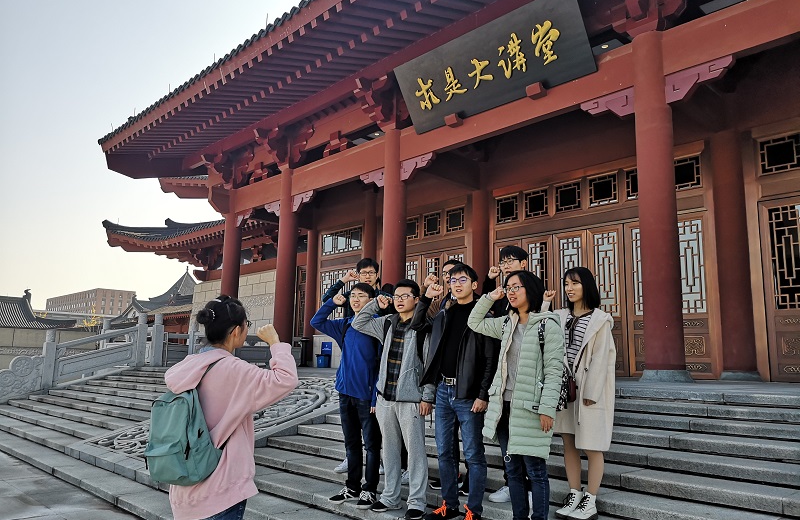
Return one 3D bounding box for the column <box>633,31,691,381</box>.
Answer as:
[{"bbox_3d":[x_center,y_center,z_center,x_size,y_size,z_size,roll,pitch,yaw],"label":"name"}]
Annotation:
[{"bbox_3d":[4.355,-0.982,10.546,0.610,6.016,0.610,10,-13,-43],"label":"column"}]

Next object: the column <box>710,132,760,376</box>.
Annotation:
[{"bbox_3d":[6.709,-0.131,12.594,0.600,5.099,0.600,10,-13,-43],"label":"column"}]

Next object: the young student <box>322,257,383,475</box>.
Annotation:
[{"bbox_3d":[-0.358,0.915,5.576,0.600,1.901,0.440,-5,-11,34],"label":"young student"}]

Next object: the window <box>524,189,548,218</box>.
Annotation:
[{"bbox_3d":[3.538,-1.454,16.196,0.080,0.730,0.710,10,-13,-43],"label":"window"}]

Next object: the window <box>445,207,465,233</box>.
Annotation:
[{"bbox_3d":[1.585,-1.136,17.945,0.080,0.678,0.742,10,-13,-43],"label":"window"}]

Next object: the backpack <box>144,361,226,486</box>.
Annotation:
[{"bbox_3d":[-0.887,0.684,2.580,0.180,0.450,0.300,10,-13,-44],"label":"backpack"}]

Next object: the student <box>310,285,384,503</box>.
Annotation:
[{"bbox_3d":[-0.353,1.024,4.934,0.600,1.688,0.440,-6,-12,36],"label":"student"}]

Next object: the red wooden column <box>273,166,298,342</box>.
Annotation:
[{"bbox_3d":[-3.269,0.133,18.099,0.560,5.914,0.560,10,-13,-43],"label":"red wooden column"}]

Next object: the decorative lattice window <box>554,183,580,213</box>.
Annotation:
[{"bbox_3d":[4.119,-1.543,15.343,0.080,0.668,0.733,10,-13,-43],"label":"decorative lattice window"}]

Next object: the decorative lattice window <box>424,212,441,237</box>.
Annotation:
[{"bbox_3d":[0.979,-1.072,18.573,0.080,0.702,0.694,10,-13,-43],"label":"decorative lattice window"}]

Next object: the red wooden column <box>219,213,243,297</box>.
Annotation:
[{"bbox_3d":[-5.652,0.983,20.768,0.570,5.127,0.570,10,-13,-43],"label":"red wooden column"}]

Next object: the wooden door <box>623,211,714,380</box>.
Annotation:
[{"bbox_3d":[5.698,0.796,13.266,0.100,3.378,1.829,10,-13,-43],"label":"wooden door"}]

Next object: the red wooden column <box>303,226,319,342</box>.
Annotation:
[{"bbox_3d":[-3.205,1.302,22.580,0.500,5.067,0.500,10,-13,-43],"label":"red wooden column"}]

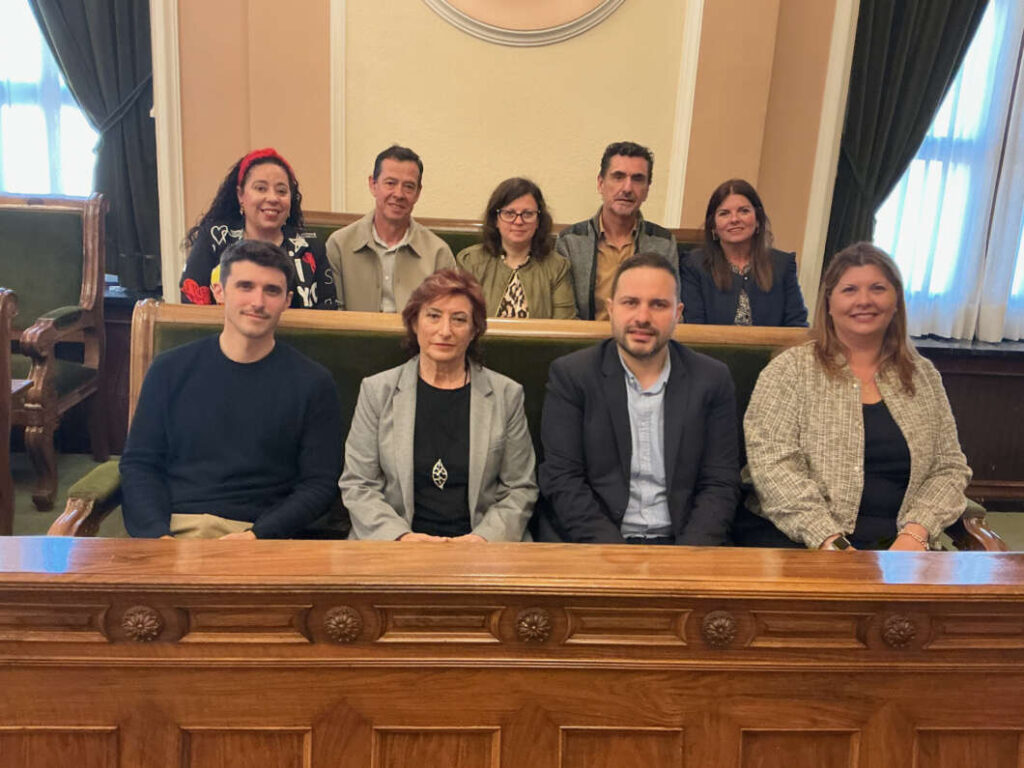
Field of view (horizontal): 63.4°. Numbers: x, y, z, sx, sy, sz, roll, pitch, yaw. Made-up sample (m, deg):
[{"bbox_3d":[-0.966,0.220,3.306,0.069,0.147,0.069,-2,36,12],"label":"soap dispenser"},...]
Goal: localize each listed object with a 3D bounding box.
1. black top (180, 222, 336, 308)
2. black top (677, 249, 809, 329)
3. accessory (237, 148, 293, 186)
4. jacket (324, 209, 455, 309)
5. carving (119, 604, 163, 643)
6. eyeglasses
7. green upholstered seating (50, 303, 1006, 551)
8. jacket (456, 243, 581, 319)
[{"bbox_3d":[-0.822,-0.253,2.711,0.487,0.530,0.350,-2,15,-18],"label":"black top"},{"bbox_3d":[0.809,-0.224,2.934,0.452,0.520,0.330,4,14,5],"label":"black top"},{"bbox_3d":[-0.776,-0.682,2.617,0.175,0.130,0.100,-1,14,-28],"label":"accessory"},{"bbox_3d":[-0.409,-0.299,2.832,0.441,0.570,0.340,1,14,-6],"label":"jacket"},{"bbox_3d":[-0.602,0.390,1.348,0.062,0.060,0.023,2,14,-4],"label":"carving"},{"bbox_3d":[0.017,-0.572,2.813,0.142,0.045,0.140,3,14,-2],"label":"eyeglasses"},{"bbox_3d":[0.062,0.377,2.145,2.160,1.045,0.640,2,14,-4],"label":"green upholstered seating"},{"bbox_3d":[0.011,-0.237,2.866,0.423,0.500,0.320,2,14,-2],"label":"jacket"}]

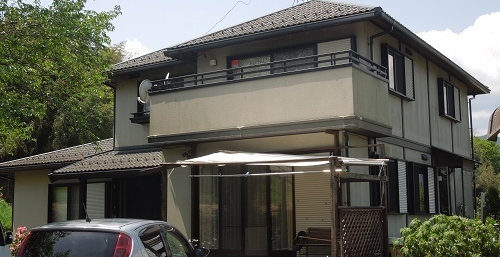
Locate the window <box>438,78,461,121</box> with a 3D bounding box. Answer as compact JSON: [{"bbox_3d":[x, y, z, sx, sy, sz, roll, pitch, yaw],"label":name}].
[{"bbox_3d":[6.519,-0.853,20.170,0.140,1.150,2.100,-5,-9,32],"label":"window"}]

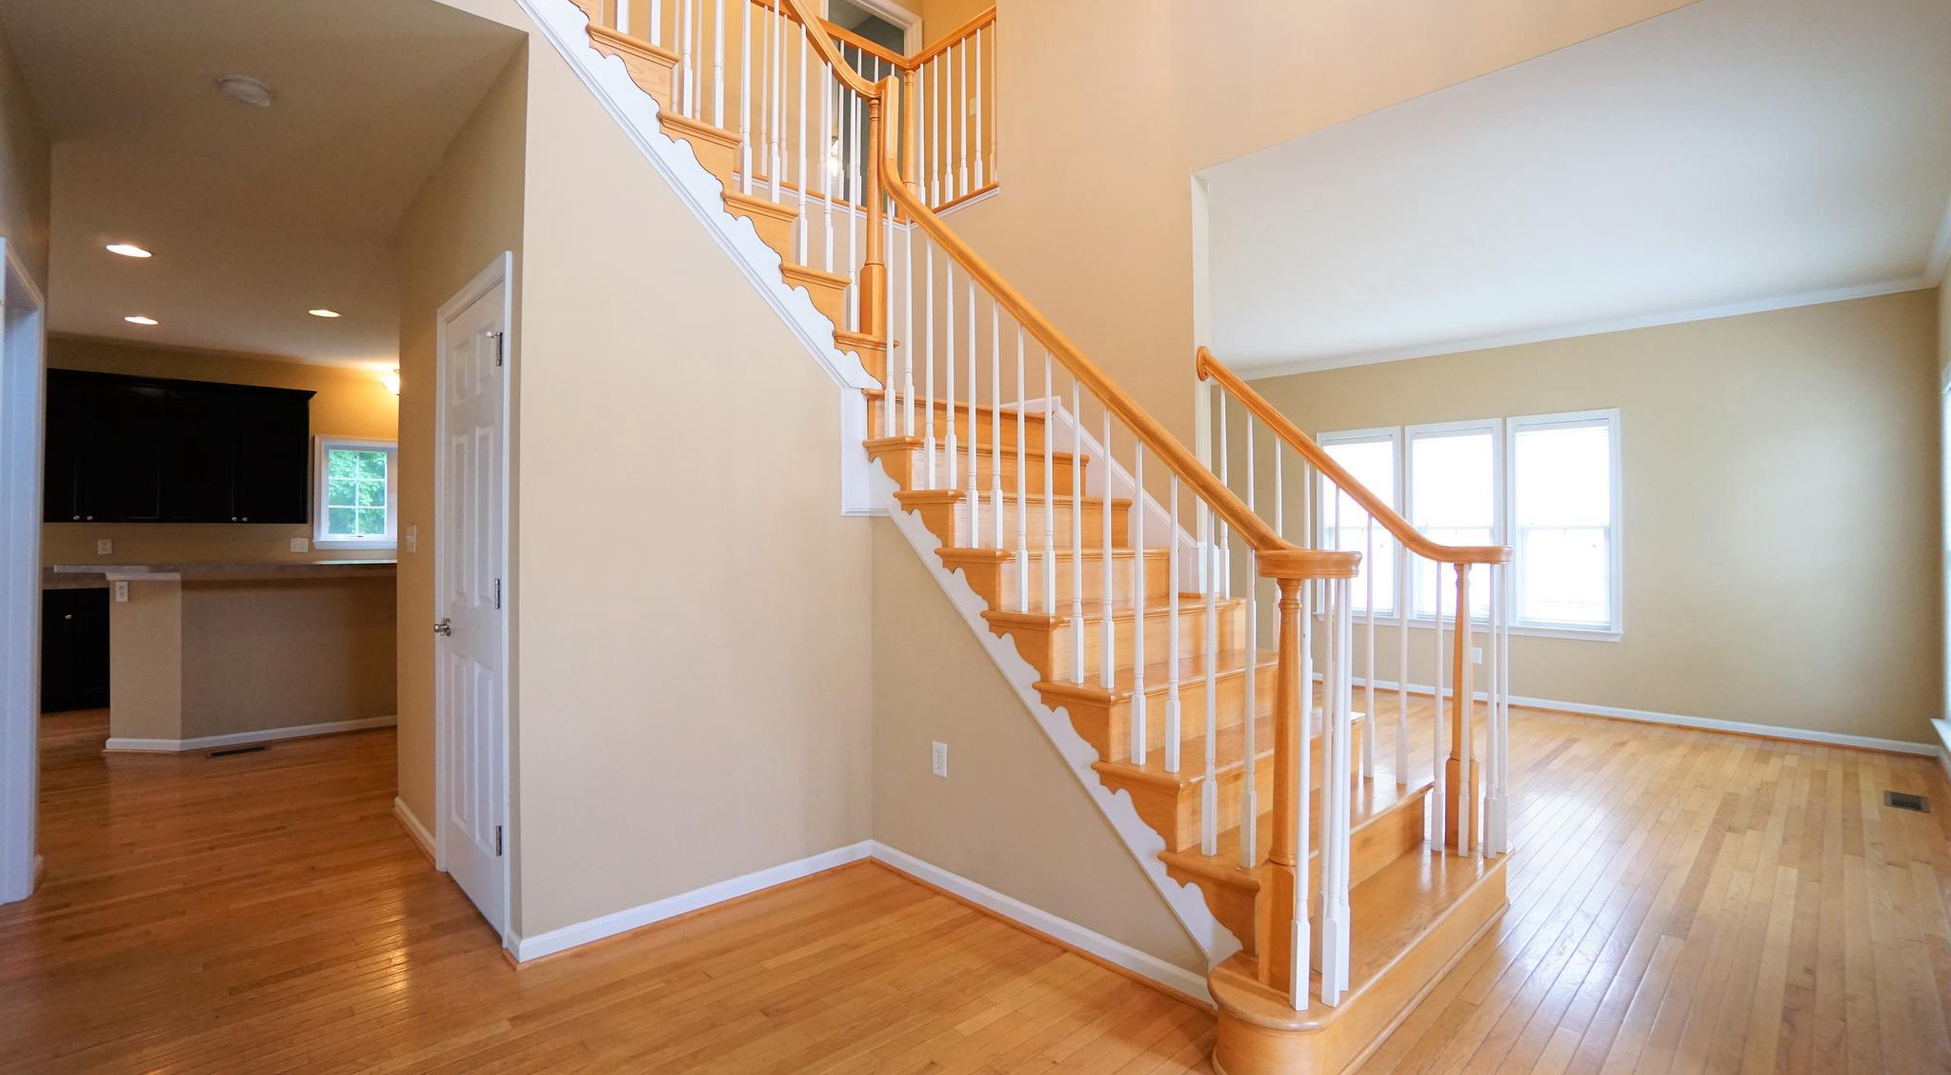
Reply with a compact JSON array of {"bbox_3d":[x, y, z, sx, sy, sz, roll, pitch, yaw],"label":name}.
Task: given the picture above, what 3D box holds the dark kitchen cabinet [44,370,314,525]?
[{"bbox_3d":[-6.116,-0.647,6.234,1.600,1.075,0.340,0,0,-44],"label":"dark kitchen cabinet"}]

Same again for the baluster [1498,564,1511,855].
[{"bbox_3d":[1.753,0.567,2.704,0.034,0.965,0.034,0,0,-44],"label":"baluster"}]

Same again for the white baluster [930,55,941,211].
[{"bbox_3d":[-0.216,-2.239,4.482,0.034,0.855,0.034,0,0,-44],"label":"white baluster"}]

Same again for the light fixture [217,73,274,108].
[{"bbox_3d":[-2.397,-1.468,2.671,0.145,0.050,0.145,0,0,-44],"label":"light fixture"}]

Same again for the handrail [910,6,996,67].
[{"bbox_3d":[-0.127,-2.697,4.396,0.058,0.060,0.665,0,0,-44],"label":"handrail"}]

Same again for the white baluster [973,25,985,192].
[{"bbox_3d":[0.021,-2.236,4.246,0.034,0.855,0.034,0,0,-44],"label":"white baluster"}]

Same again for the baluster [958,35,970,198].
[{"bbox_3d":[-0.060,-2.240,4.327,0.034,0.855,0.034,0,0,-44],"label":"baluster"}]

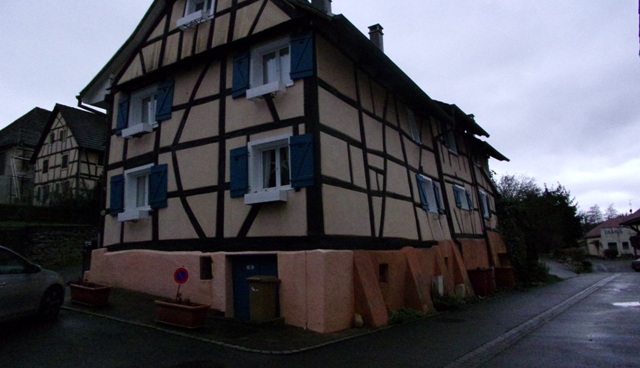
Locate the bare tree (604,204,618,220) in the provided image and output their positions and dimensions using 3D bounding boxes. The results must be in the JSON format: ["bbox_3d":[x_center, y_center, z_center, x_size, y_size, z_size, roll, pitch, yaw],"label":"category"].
[{"bbox_3d":[56.890,8.962,89.231,3.500,10.100,3.500,-7,-10,32],"label":"bare tree"}]

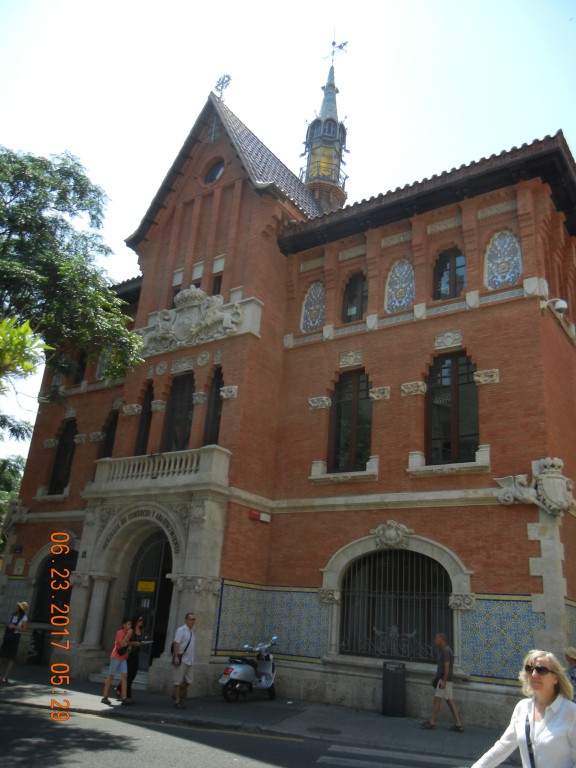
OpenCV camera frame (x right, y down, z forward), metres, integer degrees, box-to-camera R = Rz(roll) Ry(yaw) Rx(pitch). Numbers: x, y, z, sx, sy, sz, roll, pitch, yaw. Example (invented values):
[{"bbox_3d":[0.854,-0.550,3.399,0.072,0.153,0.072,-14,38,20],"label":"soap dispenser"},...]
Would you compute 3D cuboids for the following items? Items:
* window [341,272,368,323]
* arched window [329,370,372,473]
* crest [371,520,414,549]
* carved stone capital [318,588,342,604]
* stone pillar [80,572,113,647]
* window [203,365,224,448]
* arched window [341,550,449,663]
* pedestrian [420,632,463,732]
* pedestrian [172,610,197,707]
[{"bbox_3d":[1.837,-2.321,17.819,0.780,1.380,0.200,-10,-24,34],"label":"window"},{"bbox_3d":[1.753,1.013,18.336,1.440,2.950,0.300,-10,-25,34],"label":"arched window"},{"bbox_3d":[2.307,3.330,14.719,0.980,0.610,0.300,-10,-24,34],"label":"crest"},{"bbox_3d":[0.922,4.851,15.221,0.550,0.340,0.270,-10,-24,34],"label":"carved stone capital"},{"bbox_3d":[-4.798,5.687,16.700,0.470,1.870,0.470,-10,-24,34],"label":"stone pillar"},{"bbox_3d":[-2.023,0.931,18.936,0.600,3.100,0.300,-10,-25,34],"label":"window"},{"bbox_3d":[2.323,4.805,14.528,2.580,2.200,0.300,-10,-24,34],"label":"arched window"},{"bbox_3d":[3.062,5.915,13.322,0.800,1.740,0.500,-10,-25,34],"label":"pedestrian"},{"bbox_3d":[-2.062,5.510,13.365,0.360,1.700,0.500,-10,-24,34],"label":"pedestrian"}]

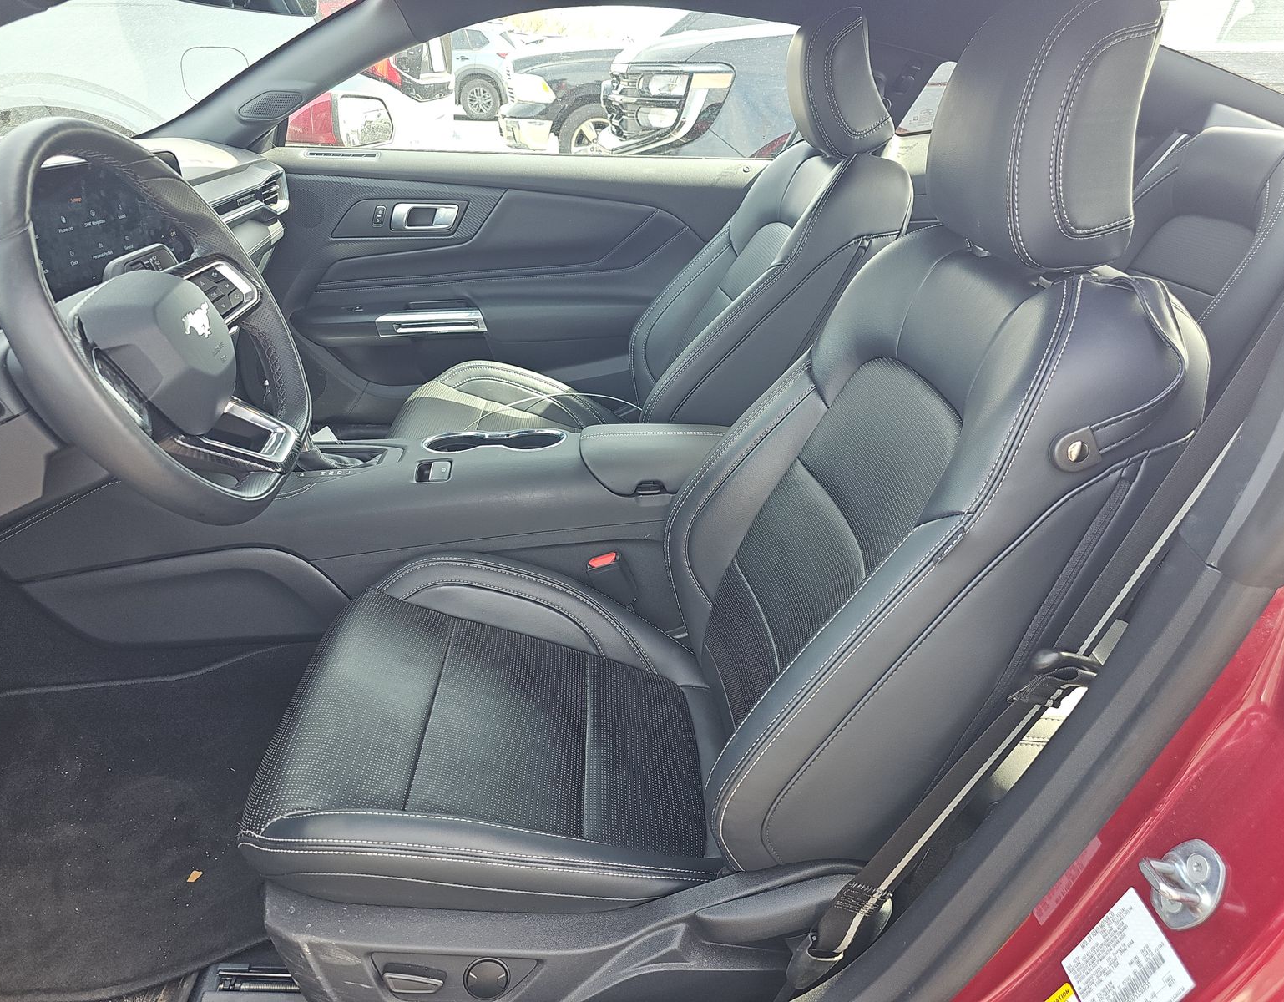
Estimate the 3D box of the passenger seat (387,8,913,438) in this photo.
[{"bbox_3d":[-0.040,-0.339,1.552,0.860,0.920,0.530,-1,28,-2],"label":"passenger seat"}]

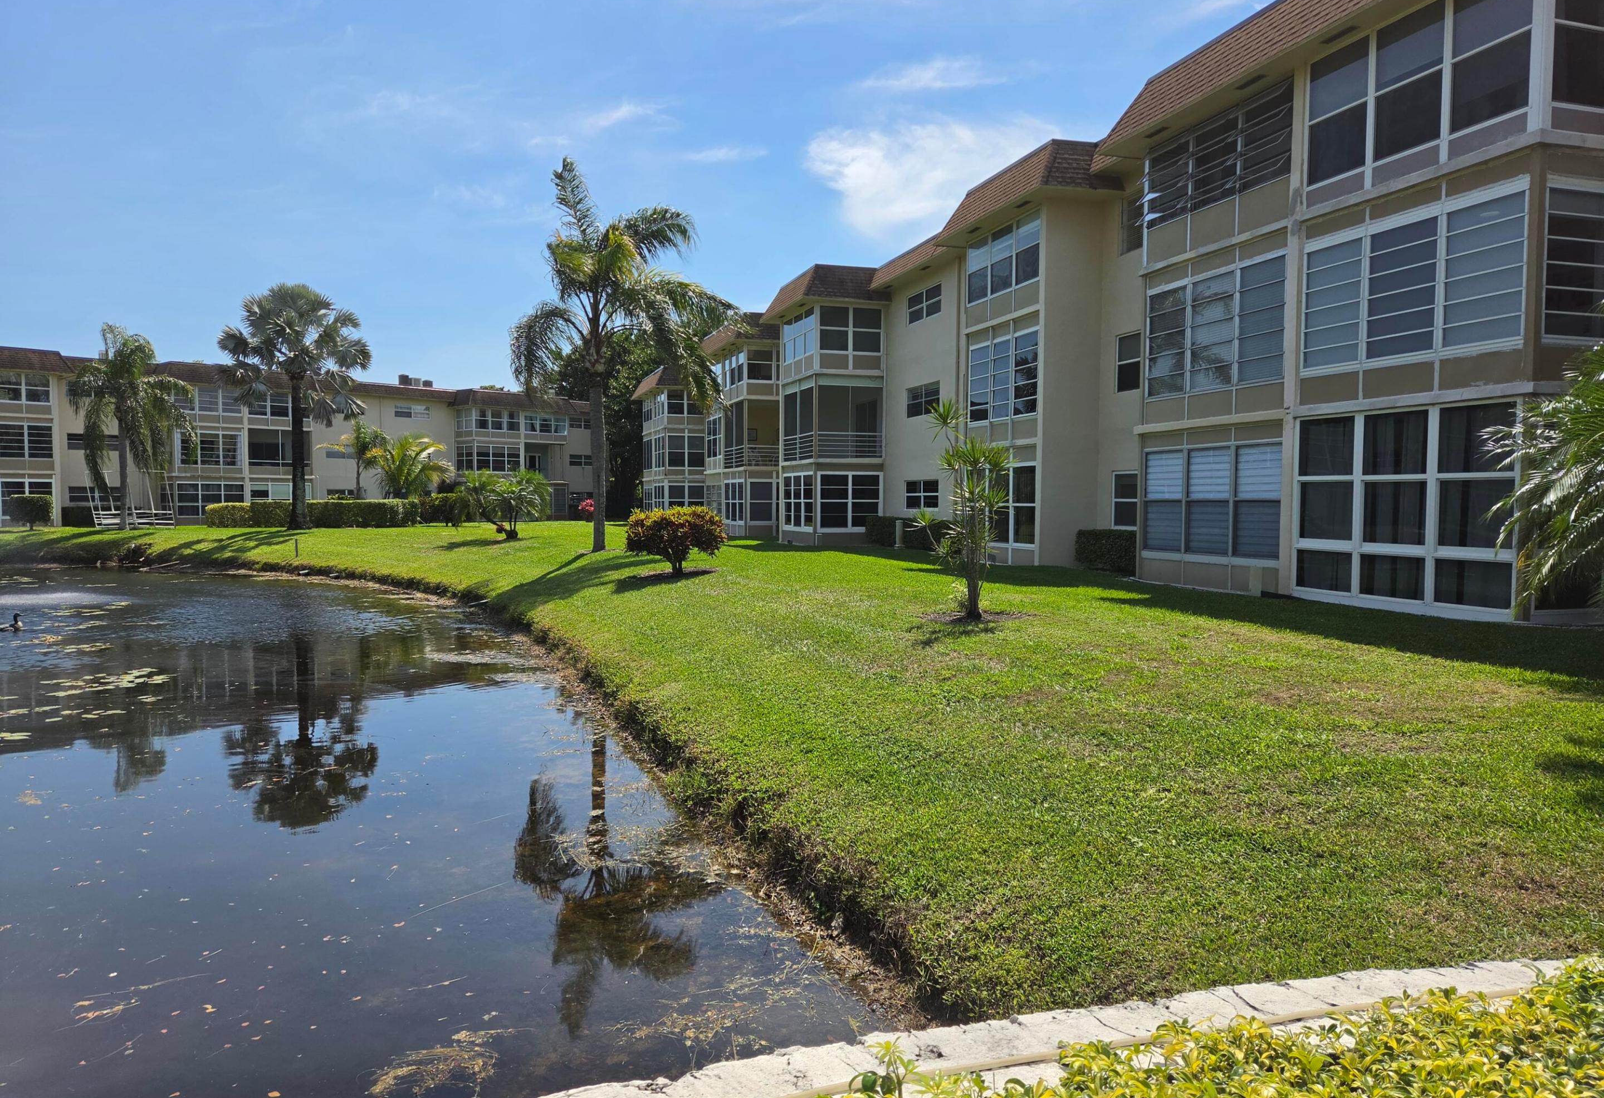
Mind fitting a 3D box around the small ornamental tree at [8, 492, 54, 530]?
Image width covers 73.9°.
[{"bbox_3d":[-31.476,-1.538,43.463,1.491,1.573,1.491,-2,3,-36],"label":"small ornamental tree"}]

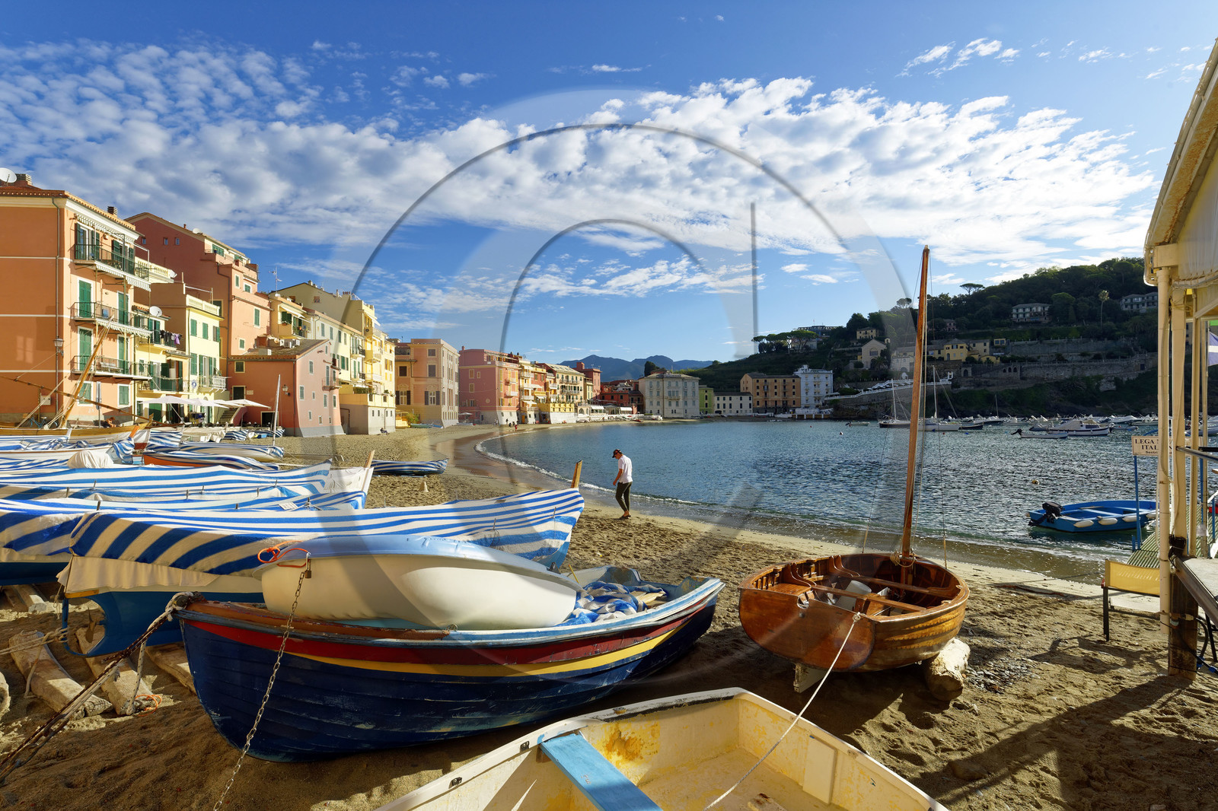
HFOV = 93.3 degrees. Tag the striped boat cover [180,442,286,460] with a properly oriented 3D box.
[{"bbox_3d":[-16.385,1.952,25.000,3.900,0.680,1.500,0,0,-16],"label":"striped boat cover"}]

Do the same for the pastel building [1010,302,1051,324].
[{"bbox_3d":[222.411,-48.863,303.000,16.500,10.000,11.000,0,0,32],"label":"pastel building"}]

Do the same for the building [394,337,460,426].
[{"bbox_3d":[-33.700,-3.800,105.500,9.500,15.000,18.000,0,0,-6],"label":"building"}]

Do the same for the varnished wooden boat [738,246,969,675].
[{"bbox_3d":[2.660,0.300,5.640,1.500,3.850,3.080,1,-4,44],"label":"varnished wooden boat"}]

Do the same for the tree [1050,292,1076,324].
[{"bbox_3d":[232.349,-49.843,294.000,11.000,15.500,11.000,0,0,37],"label":"tree"}]

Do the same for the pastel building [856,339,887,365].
[{"bbox_3d":[121.500,-23.500,269.000,11.300,13.300,15.000,0,0,14],"label":"pastel building"}]

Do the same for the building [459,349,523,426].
[{"bbox_3d":[-29.200,-4.200,137.000,12.000,17.200,10.800,0,0,19],"label":"building"}]

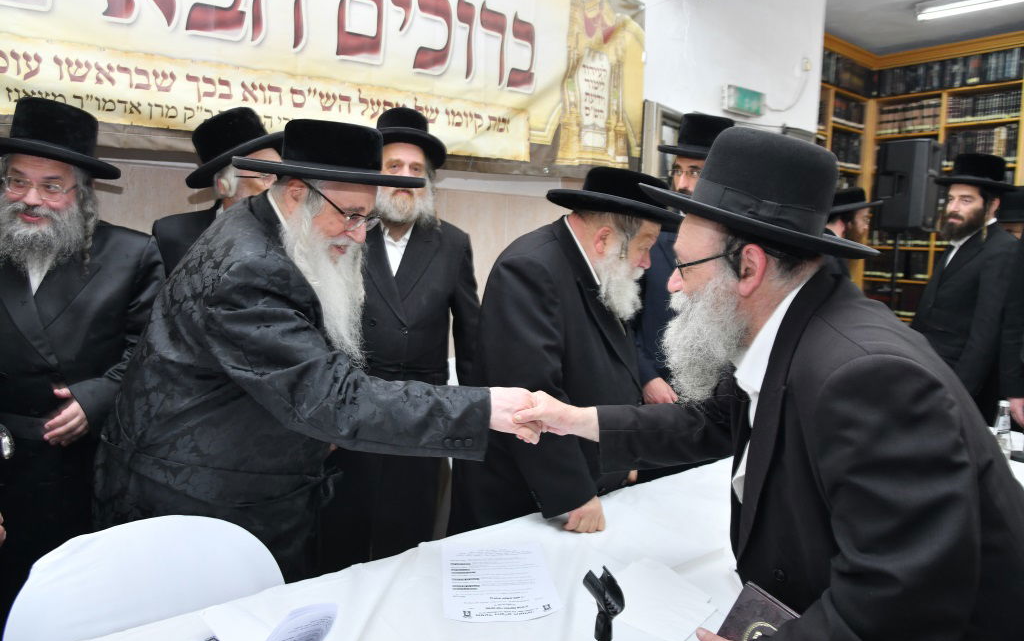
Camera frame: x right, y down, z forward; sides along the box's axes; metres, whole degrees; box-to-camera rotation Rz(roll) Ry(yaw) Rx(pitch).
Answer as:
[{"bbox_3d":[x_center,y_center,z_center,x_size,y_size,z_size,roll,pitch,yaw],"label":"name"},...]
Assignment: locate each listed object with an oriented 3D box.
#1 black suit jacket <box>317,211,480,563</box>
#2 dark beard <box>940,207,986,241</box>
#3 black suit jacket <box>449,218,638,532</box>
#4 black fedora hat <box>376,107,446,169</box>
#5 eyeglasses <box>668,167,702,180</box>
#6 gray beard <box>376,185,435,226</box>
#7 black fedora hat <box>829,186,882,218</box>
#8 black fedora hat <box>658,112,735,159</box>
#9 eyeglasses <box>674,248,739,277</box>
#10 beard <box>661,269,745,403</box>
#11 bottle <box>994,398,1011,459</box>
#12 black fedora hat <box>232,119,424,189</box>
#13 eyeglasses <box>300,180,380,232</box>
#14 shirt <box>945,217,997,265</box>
[{"bbox_3d":[-0.382,0.217,2.306,0.560,1.100,0.320,0,7,-5],"label":"black suit jacket"},{"bbox_3d":[1.667,-0.352,2.520,0.110,0.125,0.140,0,8,-14],"label":"dark beard"},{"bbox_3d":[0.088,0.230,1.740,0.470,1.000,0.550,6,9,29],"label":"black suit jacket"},{"bbox_3d":[-0.358,-0.600,2.240,0.300,0.135,0.345,-1,-5,-12],"label":"black fedora hat"},{"bbox_3d":[0.612,-0.487,2.275,0.140,0.042,0.140,6,9,38],"label":"eyeglasses"},{"bbox_3d":[-0.318,-0.356,2.060,0.170,0.145,0.110,5,7,-9],"label":"gray beard"},{"bbox_3d":[1.624,-0.589,3.350,0.375,0.125,0.340,-10,1,27],"label":"black fedora hat"},{"bbox_3d":[0.656,-0.611,2.280,0.315,0.130,0.355,10,5,41],"label":"black fedora hat"},{"bbox_3d":[0.321,-0.087,1.040,0.138,0.041,0.140,-12,4,15],"label":"eyeglasses"},{"bbox_3d":[0.282,0.022,1.000,0.120,0.195,0.135,5,8,22],"label":"beard"},{"bbox_3d":[1.478,0.332,2.060,0.061,0.190,0.061,1,7,0],"label":"bottle"},{"bbox_3d":[-0.372,-0.344,1.400,0.390,0.125,0.360,10,12,21],"label":"black fedora hat"},{"bbox_3d":[-0.356,-0.233,1.375,0.140,0.045,0.137,38,17,14],"label":"eyeglasses"},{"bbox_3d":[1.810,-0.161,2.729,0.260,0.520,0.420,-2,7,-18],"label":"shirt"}]

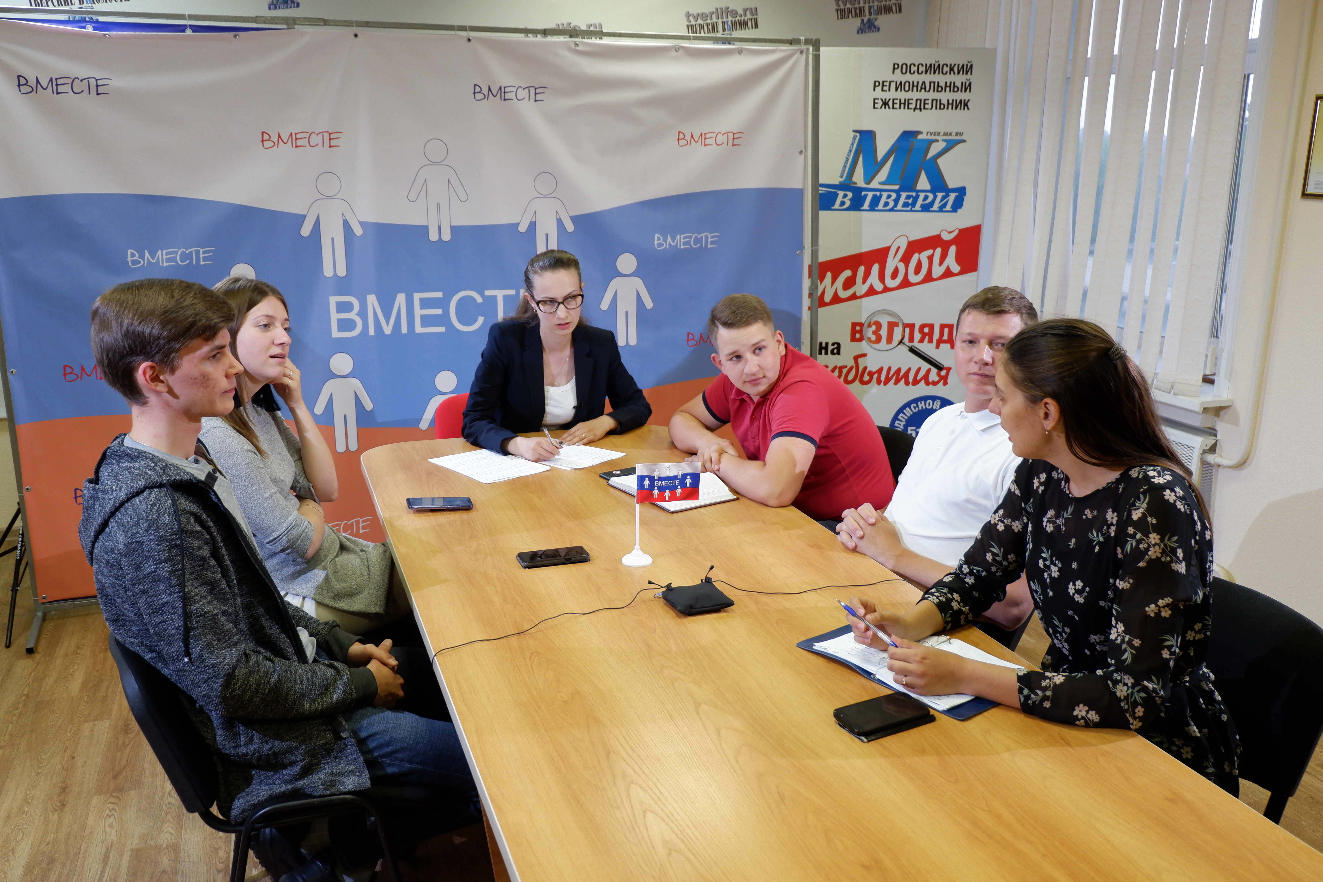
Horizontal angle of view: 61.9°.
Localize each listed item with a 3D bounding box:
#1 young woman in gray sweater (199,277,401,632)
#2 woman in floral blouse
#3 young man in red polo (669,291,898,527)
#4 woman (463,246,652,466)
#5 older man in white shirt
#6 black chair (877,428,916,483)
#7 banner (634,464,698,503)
[{"bbox_3d":[-0.899,0.293,2.625,0.780,1.280,0.500,0,15,0],"label":"young woman in gray sweater"},{"bbox_3d":[0.662,0.469,1.956,0.720,1.290,0.550,-9,17,-31],"label":"woman in floral blouse"},{"bbox_3d":[0.311,0.194,3.105,0.780,1.230,0.620,-8,17,-29],"label":"young man in red polo"},{"bbox_3d":[-0.346,0.055,3.523,0.580,1.280,0.780,-5,16,-20],"label":"woman"},{"bbox_3d":[0.578,0.325,2.437,0.800,1.320,0.550,-8,17,-27],"label":"older man in white shirt"},{"bbox_3d":[0.457,0.386,3.179,0.570,0.820,0.530,-5,16,-20],"label":"black chair"},{"bbox_3d":[0.017,0.088,2.305,0.140,0.088,0.025,-2,15,-7],"label":"banner"}]

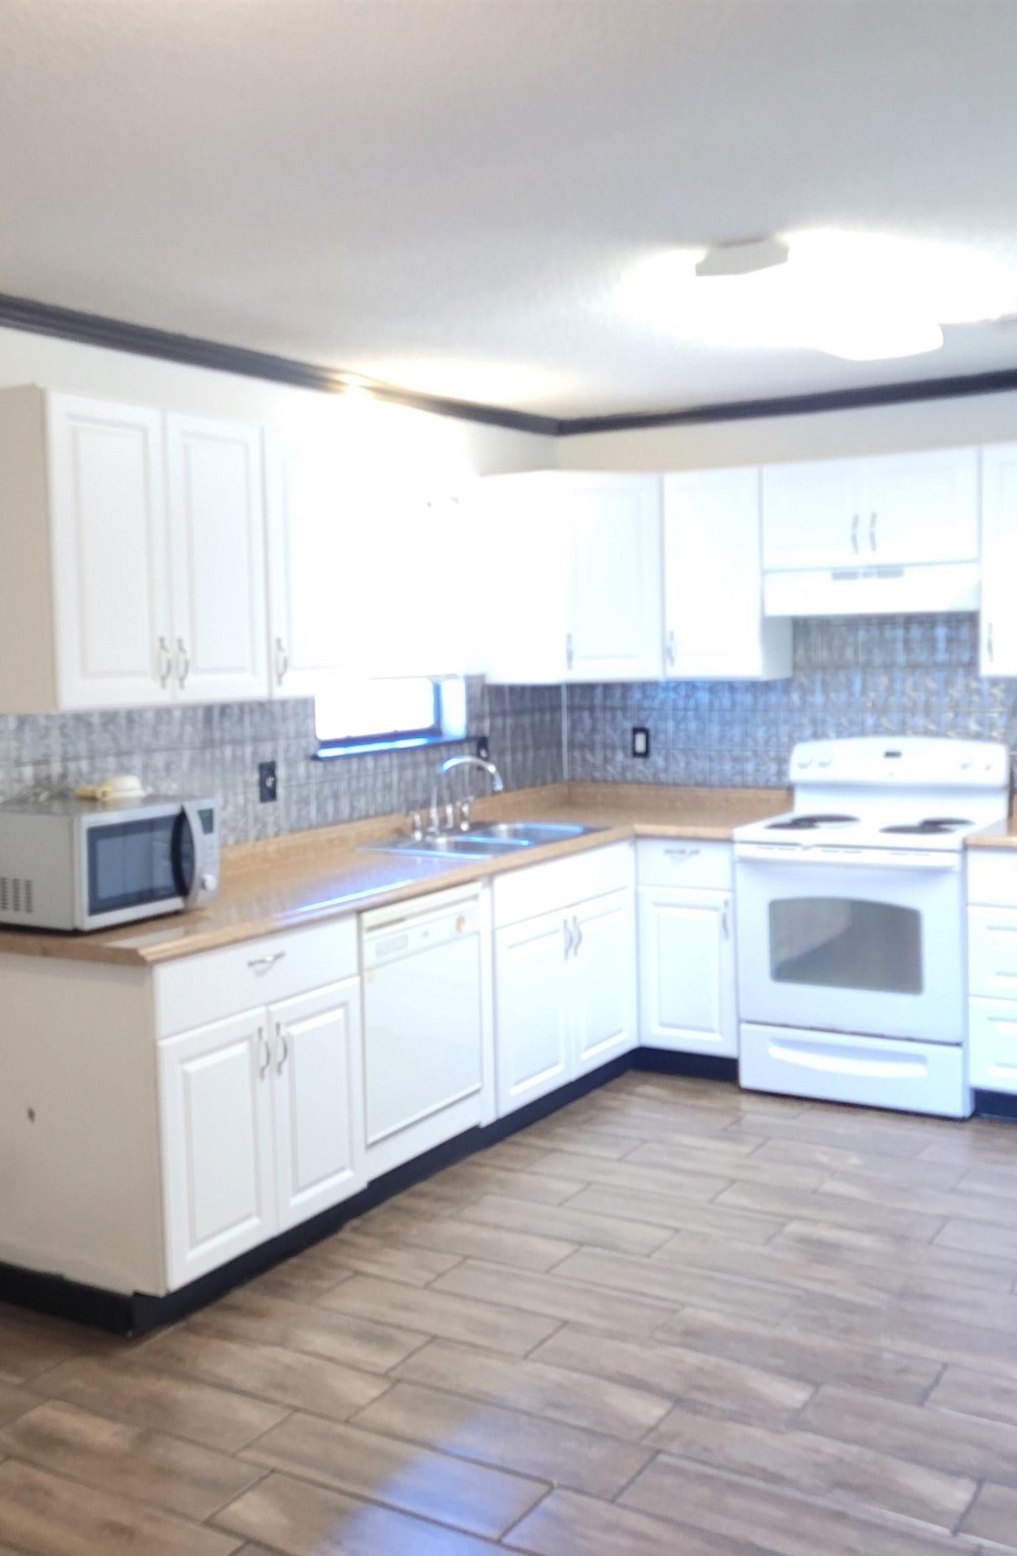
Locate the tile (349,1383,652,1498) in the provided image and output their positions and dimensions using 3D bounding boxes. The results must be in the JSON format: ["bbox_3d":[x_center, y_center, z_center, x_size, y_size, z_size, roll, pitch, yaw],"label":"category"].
[{"bbox_3d":[-0.019,1.290,3.037,0.600,0.010,0.200,1,6,31],"label":"tile"}]

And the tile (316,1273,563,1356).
[{"bbox_3d":[-0.171,1.246,3.607,0.600,0.010,0.200,1,6,31],"label":"tile"}]

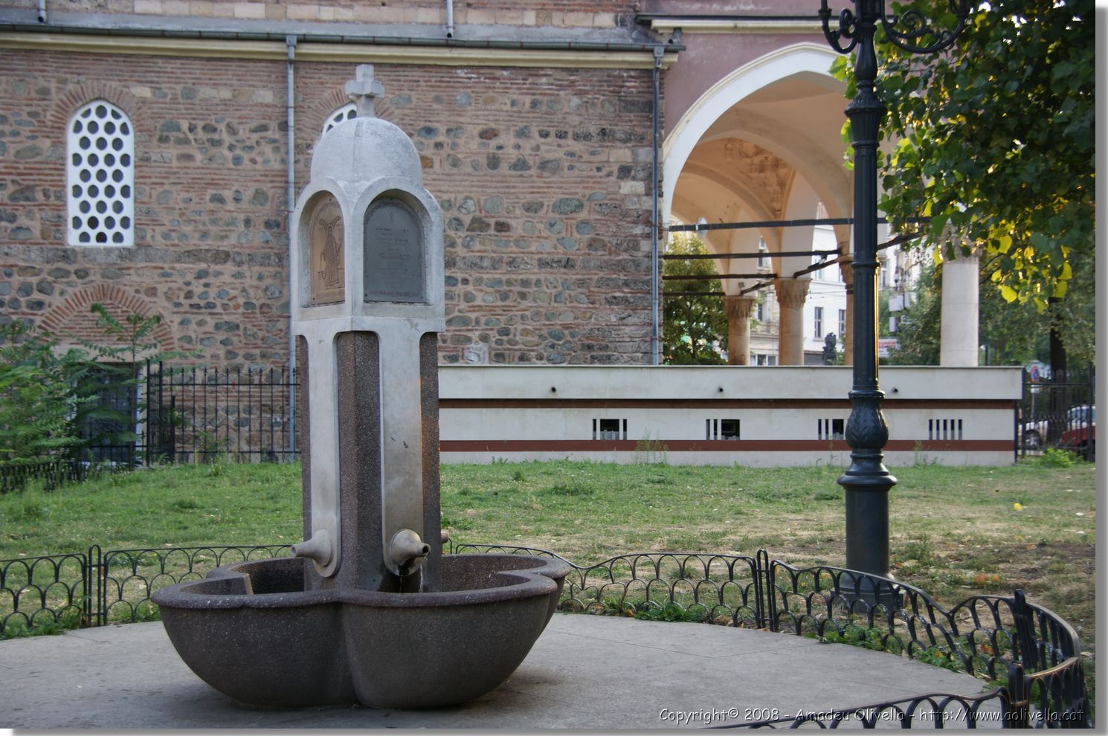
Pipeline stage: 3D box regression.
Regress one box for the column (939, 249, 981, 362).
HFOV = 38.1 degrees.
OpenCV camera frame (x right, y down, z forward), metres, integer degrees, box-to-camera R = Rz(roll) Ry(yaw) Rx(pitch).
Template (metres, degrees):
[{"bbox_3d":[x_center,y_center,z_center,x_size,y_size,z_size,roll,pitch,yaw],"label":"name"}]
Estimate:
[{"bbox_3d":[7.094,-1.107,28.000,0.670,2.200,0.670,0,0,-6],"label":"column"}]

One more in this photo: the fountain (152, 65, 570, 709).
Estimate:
[{"bbox_3d":[-0.986,0.029,8.500,2.350,3.260,2.350,0,0,-41],"label":"fountain"}]

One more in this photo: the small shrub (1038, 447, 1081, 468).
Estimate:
[{"bbox_3d":[8.515,1.517,27.000,0.760,0.360,0.650,0,0,0],"label":"small shrub"}]

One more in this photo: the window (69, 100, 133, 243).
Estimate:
[{"bbox_3d":[-7.522,-3.229,26.600,1.120,2.430,0.160,0,0,-6],"label":"window"}]

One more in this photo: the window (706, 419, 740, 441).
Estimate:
[{"bbox_3d":[2.793,1.018,26.500,0.570,0.360,0.100,0,0,-6],"label":"window"}]

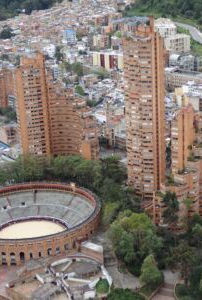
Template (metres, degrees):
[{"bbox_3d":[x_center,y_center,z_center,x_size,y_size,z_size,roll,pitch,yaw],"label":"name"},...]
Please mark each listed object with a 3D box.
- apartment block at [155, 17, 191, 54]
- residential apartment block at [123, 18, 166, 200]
[{"bbox_3d":[79.090,-122.880,627.360,35.000,29.000,27.000,-8,18,-17],"label":"apartment block"},{"bbox_3d":[28.120,-23.580,360.490,24.500,116.000,25.000,-2,17,4],"label":"residential apartment block"}]

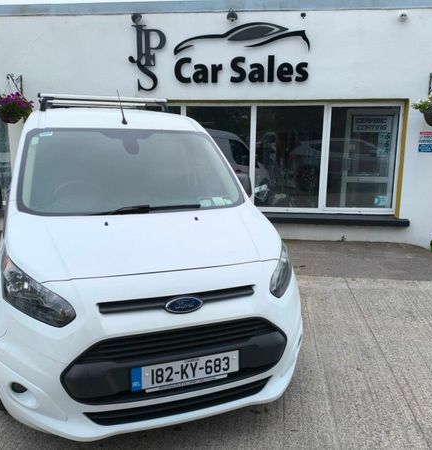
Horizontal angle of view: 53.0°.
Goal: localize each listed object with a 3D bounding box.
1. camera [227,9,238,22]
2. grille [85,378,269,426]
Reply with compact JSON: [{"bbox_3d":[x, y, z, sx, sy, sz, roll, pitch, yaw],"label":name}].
[{"bbox_3d":[0.249,-3.161,6.538,0.175,0.200,0.200,1,11,5],"label":"camera"},{"bbox_3d":[-0.146,0.832,2.084,0.940,0.115,0.110,-3,11,-20],"label":"grille"}]

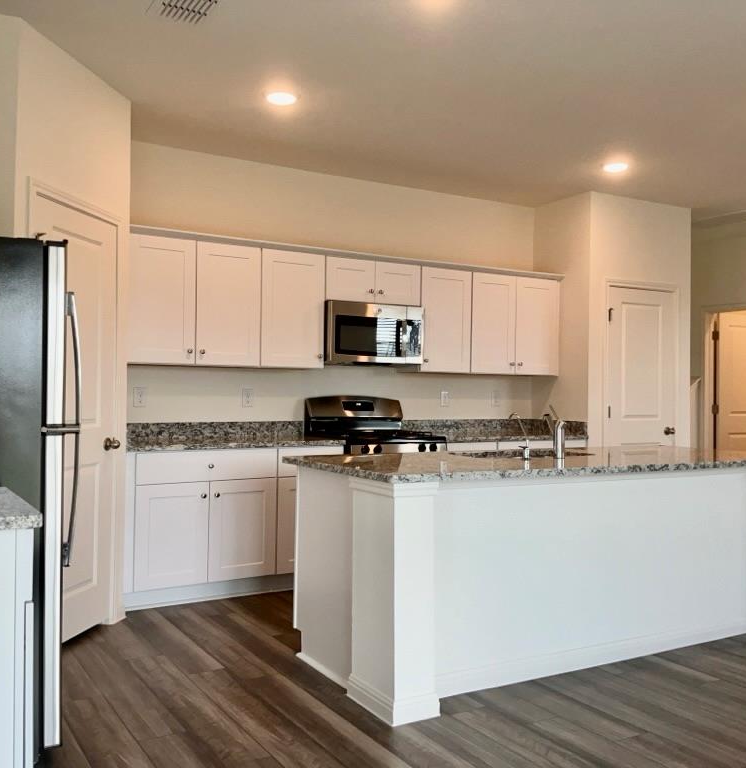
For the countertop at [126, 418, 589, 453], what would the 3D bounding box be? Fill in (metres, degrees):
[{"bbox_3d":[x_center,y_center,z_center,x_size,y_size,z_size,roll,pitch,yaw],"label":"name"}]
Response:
[{"bbox_3d":[-0.011,0.330,5.416,3.417,0.137,0.646,1,-1,-30],"label":"countertop"}]

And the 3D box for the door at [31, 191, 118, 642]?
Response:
[{"bbox_3d":[-1.426,0.190,3.806,0.037,2.030,0.706,1,-1,10],"label":"door"}]

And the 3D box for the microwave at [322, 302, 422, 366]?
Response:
[{"bbox_3d":[-0.053,-0.336,5.545,0.755,0.409,0.393,1,-1,-30],"label":"microwave"}]

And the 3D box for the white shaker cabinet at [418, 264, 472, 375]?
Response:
[{"bbox_3d":[0.452,-0.453,5.877,0.447,0.748,0.323,1,-1,-30],"label":"white shaker cabinet"}]

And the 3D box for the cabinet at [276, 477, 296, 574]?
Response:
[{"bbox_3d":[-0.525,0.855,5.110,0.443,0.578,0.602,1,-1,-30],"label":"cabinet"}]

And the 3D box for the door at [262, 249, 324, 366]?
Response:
[{"bbox_3d":[-0.510,-0.474,5.109,0.442,0.738,0.022,1,-1,-31],"label":"door"}]

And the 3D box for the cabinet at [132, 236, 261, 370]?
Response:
[{"bbox_3d":[-1.137,-0.485,4.912,0.836,0.750,0.325,1,-1,-31],"label":"cabinet"}]

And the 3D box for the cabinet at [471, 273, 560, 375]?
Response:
[{"bbox_3d":[1.010,-0.442,6.179,0.860,0.750,0.325,1,-1,-31],"label":"cabinet"}]

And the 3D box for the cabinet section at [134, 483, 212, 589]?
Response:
[{"bbox_3d":[-1.105,0.831,4.400,0.409,0.567,0.022,1,-1,-31],"label":"cabinet section"}]

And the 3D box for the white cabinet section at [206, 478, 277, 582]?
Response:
[{"bbox_3d":[-0.749,0.838,4.610,0.412,0.567,0.022,1,-1,-31],"label":"white cabinet section"}]

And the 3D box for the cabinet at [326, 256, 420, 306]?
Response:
[{"bbox_3d":[-0.066,-0.691,5.581,0.755,0.294,0.323,1,-1,-30],"label":"cabinet"}]

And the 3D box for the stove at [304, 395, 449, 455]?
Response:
[{"bbox_3d":[0.014,0.679,5.386,0.765,1.193,0.696,1,-1,-30],"label":"stove"}]

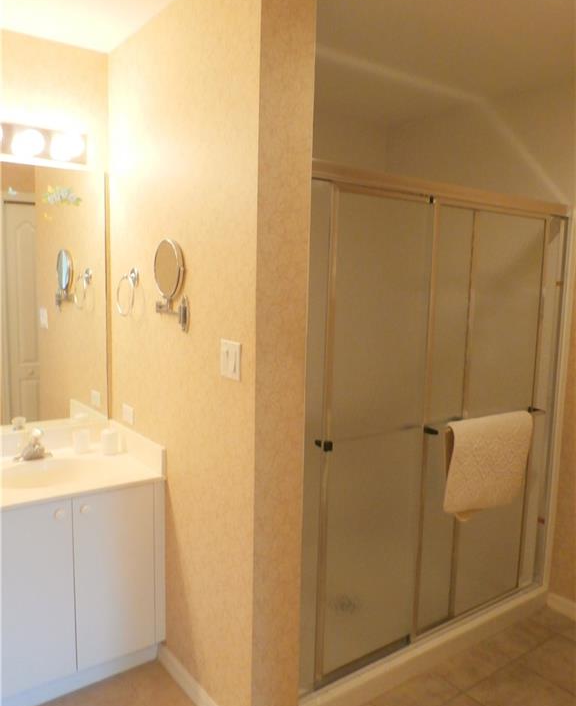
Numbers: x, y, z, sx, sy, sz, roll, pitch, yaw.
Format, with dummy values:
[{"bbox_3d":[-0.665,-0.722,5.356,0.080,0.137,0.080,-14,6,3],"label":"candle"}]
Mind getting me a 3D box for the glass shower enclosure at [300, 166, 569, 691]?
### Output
[{"bbox_3d":[0.646,0.268,2.245,1.490,1.801,0.060,-4,8,-34],"label":"glass shower enclosure"}]

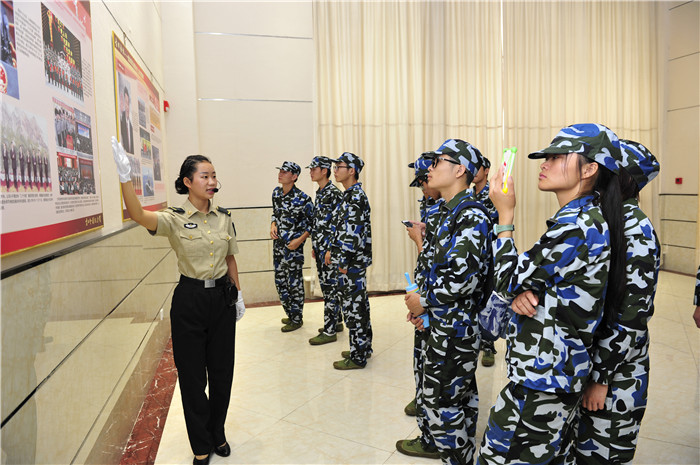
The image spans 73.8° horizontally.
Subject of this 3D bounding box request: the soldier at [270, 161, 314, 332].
[{"bbox_3d":[-0.617,0.139,5.000,0.360,1.770,0.500,-7,8,-45],"label":"soldier"}]

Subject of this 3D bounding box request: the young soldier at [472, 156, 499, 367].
[{"bbox_3d":[1.106,0.218,3.980,0.500,1.750,0.360,3,7,38],"label":"young soldier"}]

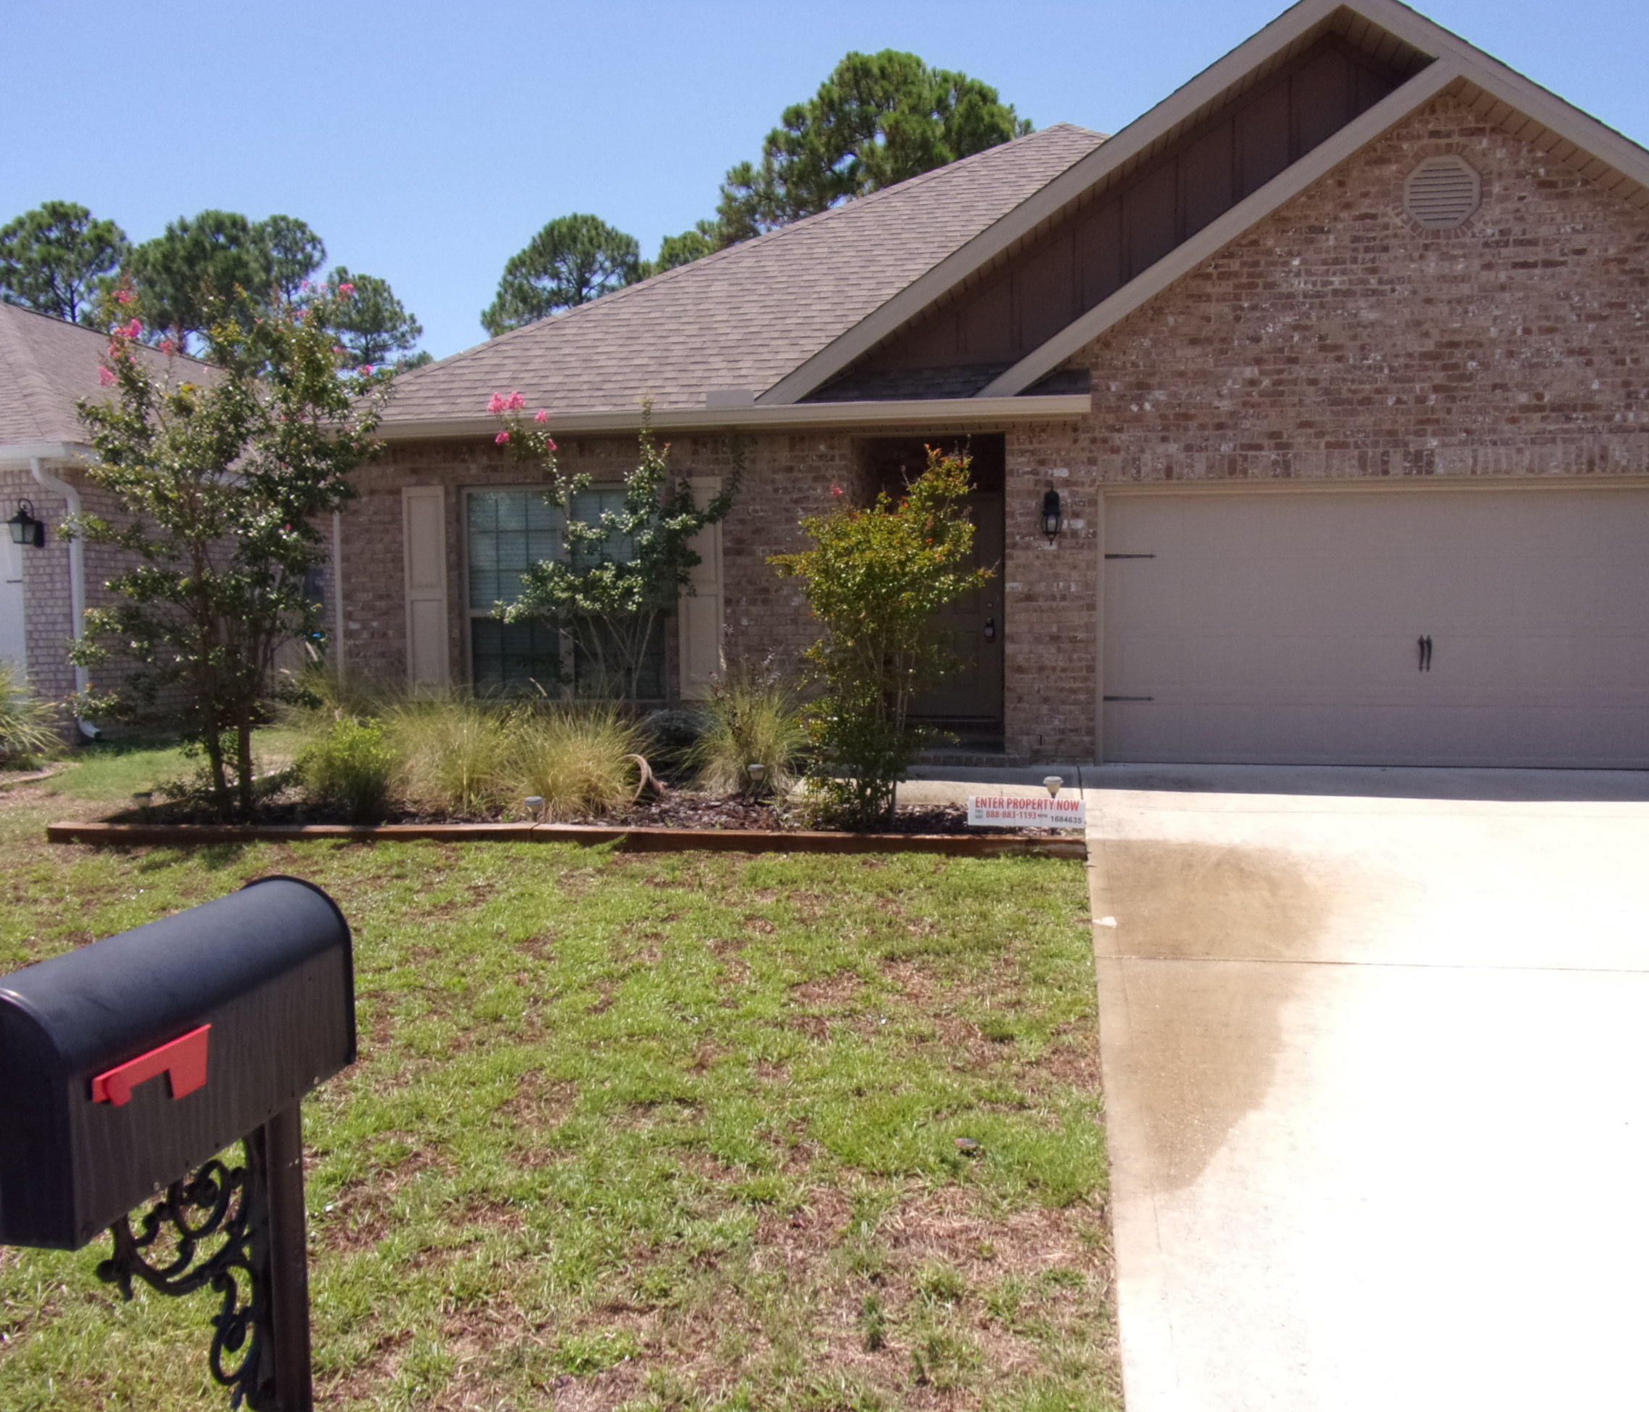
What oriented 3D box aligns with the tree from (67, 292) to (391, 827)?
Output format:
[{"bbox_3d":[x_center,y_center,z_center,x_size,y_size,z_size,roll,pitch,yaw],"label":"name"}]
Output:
[{"bbox_3d":[-3.838,-0.995,8.400,1.850,3.462,1.750,0,4,9],"label":"tree"}]

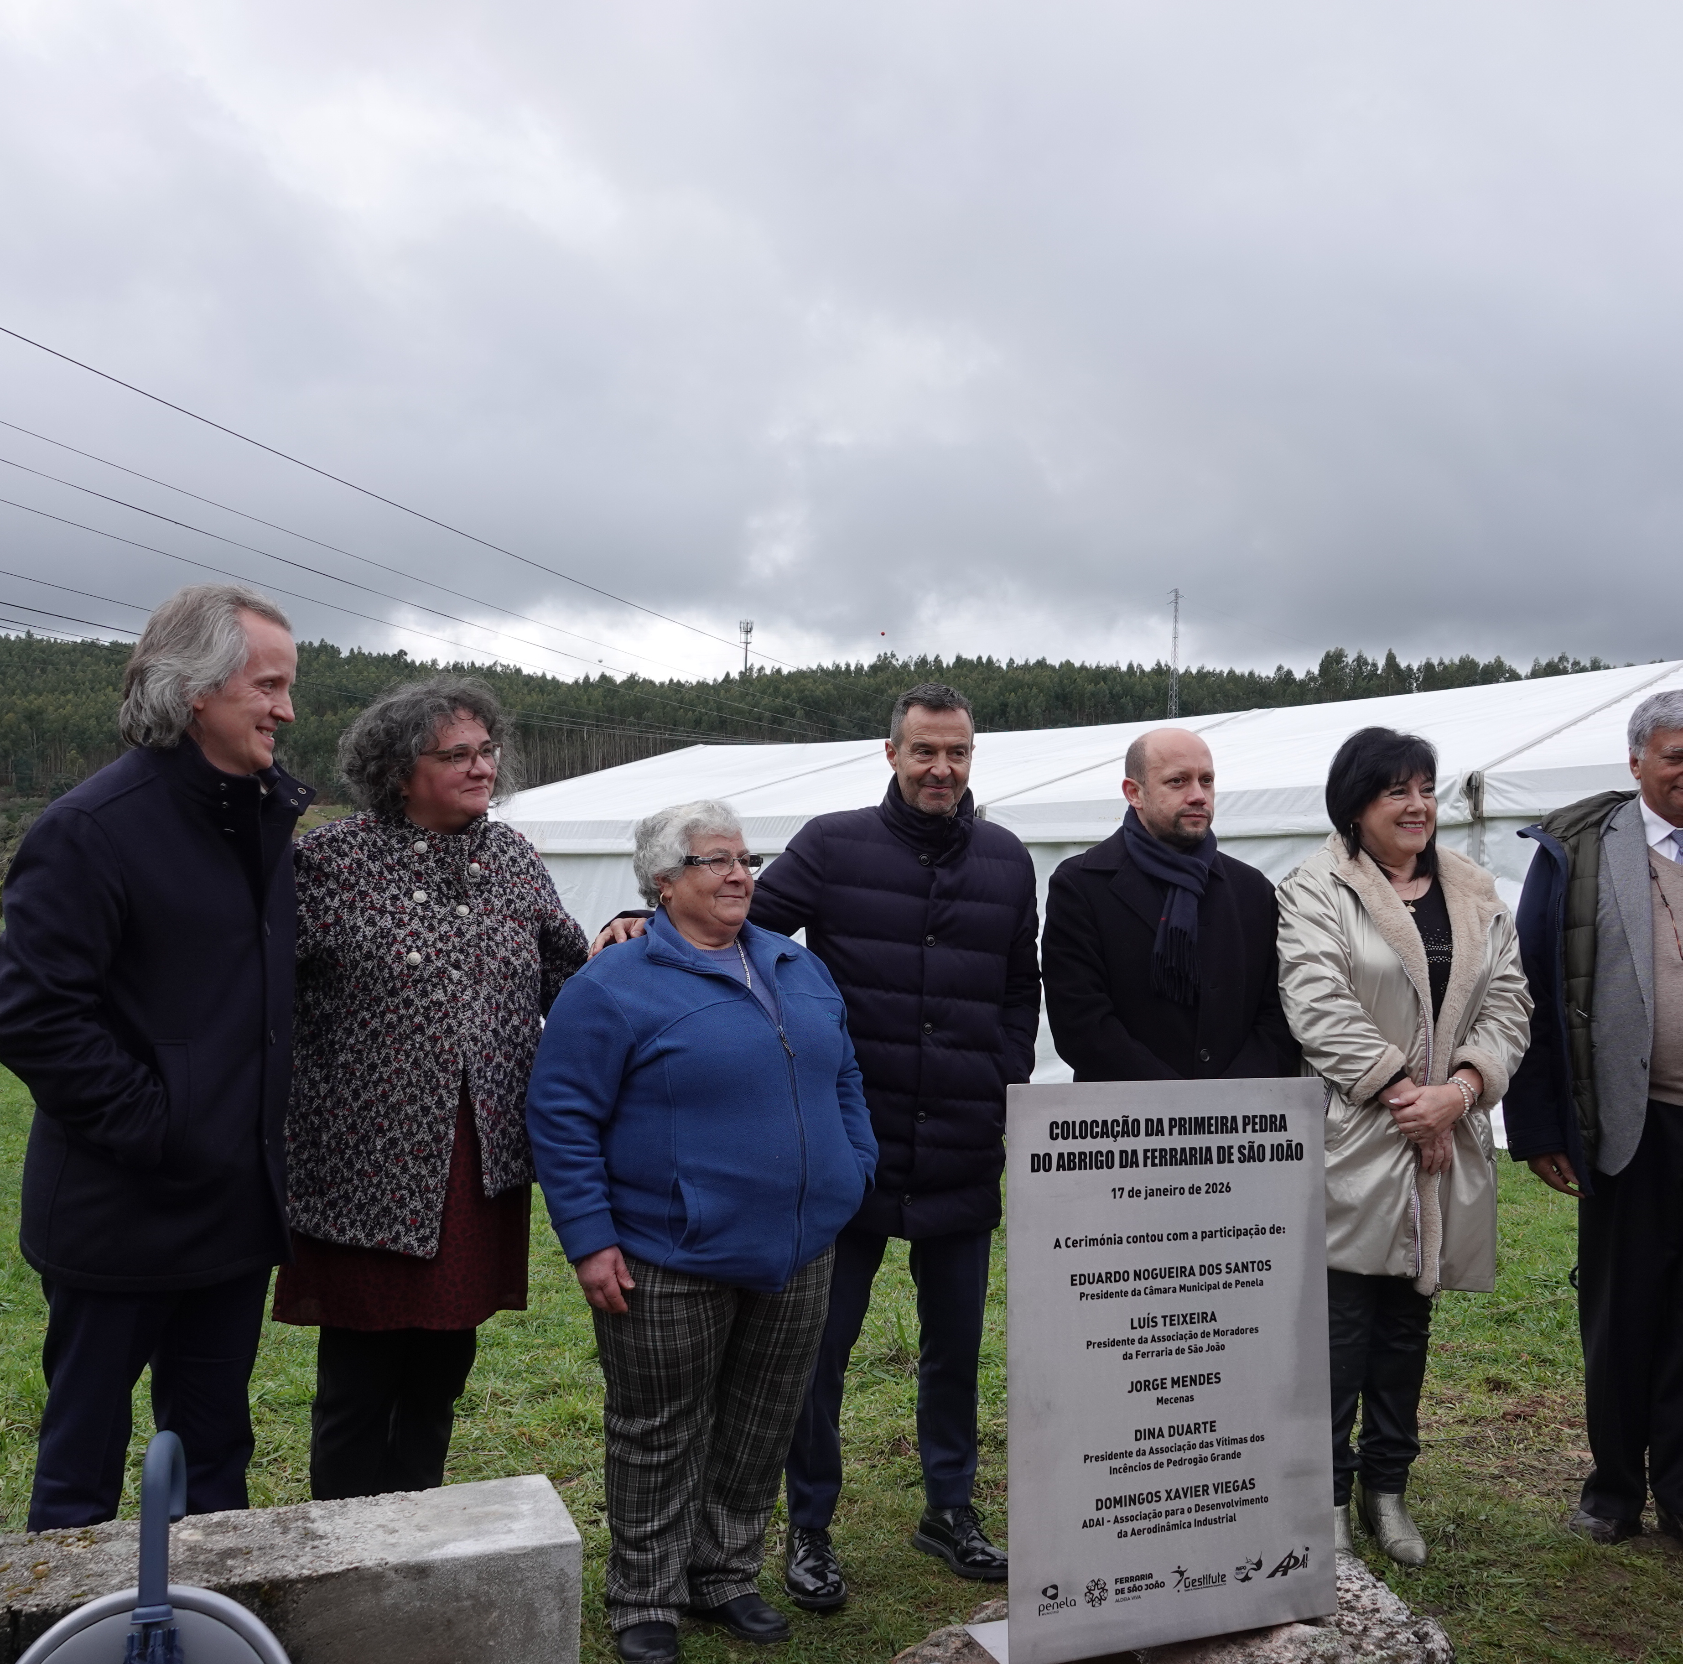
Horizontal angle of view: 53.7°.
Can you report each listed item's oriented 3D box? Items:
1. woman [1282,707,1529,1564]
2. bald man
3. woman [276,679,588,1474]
[{"bbox_3d":[1.146,0.620,3.400,0.510,1.665,0.400,2,-1,4],"label":"woman"},{"bbox_3d":[0.685,0.628,3.470,0.530,1.690,0.380,2,-1,-2],"label":"bald man"},{"bbox_3d":[-0.701,0.575,2.830,0.600,1.670,0.420,2,-1,-32],"label":"woman"}]

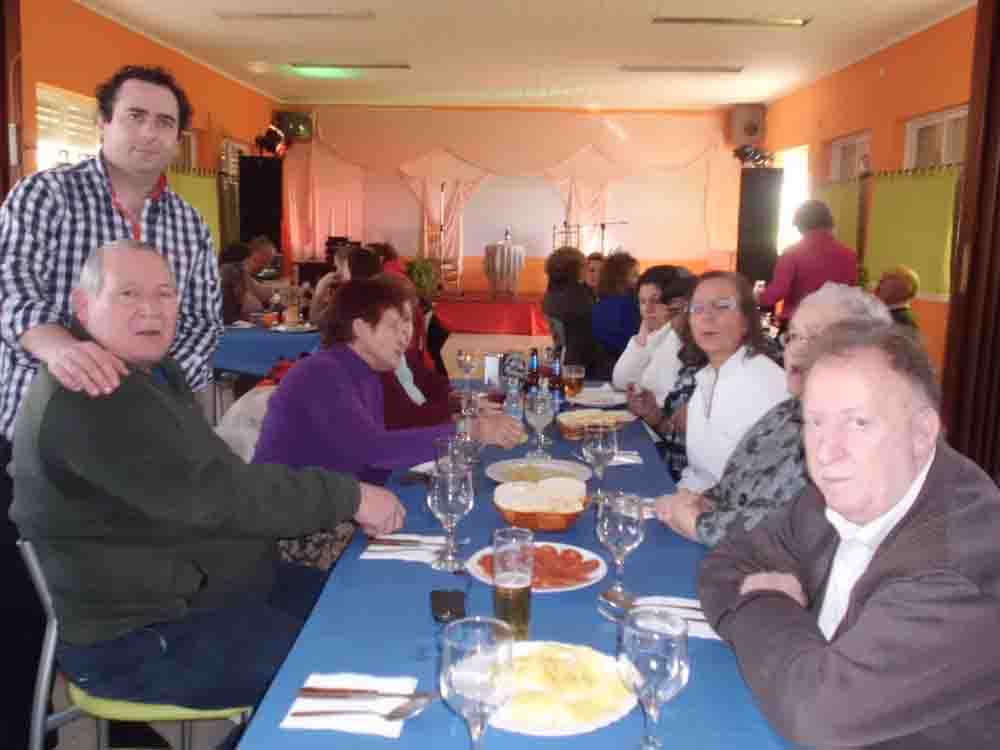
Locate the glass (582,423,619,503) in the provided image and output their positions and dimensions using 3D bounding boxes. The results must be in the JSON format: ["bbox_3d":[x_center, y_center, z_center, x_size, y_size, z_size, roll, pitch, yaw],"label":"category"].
[{"bbox_3d":[0.224,0.188,2.097,0.077,0.174,0.077,1,9,0],"label":"glass"}]

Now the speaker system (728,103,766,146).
[{"bbox_3d":[3.128,-3.153,12.000,0.450,0.540,0.380,3,10,13],"label":"speaker system"}]

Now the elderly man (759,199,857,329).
[{"bbox_3d":[1.724,-0.215,5.327,0.530,1.520,0.400,-4,10,-27],"label":"elderly man"}]

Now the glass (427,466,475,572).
[{"bbox_3d":[-0.090,0.261,1.734,0.084,0.174,0.084,1,10,0],"label":"glass"}]

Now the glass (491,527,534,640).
[{"bbox_3d":[0.020,0.306,1.389,0.062,0.162,0.062,1,9,0],"label":"glass"}]

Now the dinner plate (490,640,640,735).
[{"bbox_3d":[0.062,0.404,1.221,0.250,0.028,0.250,1,9,0],"label":"dinner plate"}]

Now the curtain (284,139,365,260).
[{"bbox_3d":[-2.361,-2.197,12.825,1.080,1.980,0.180,1,9,0],"label":"curtain"}]

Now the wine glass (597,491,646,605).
[{"bbox_3d":[0.201,0.289,1.599,0.081,0.172,0.081,1,10,0],"label":"wine glass"}]

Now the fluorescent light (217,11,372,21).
[{"bbox_3d":[-1.557,-2.751,7.295,1.220,0.070,0.130,1,9,0],"label":"fluorescent light"}]

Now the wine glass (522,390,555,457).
[{"bbox_3d":[0.102,0.131,2.542,0.084,0.170,0.084,1,10,0],"label":"wine glass"}]

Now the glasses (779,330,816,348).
[{"bbox_3d":[0.630,-0.066,1.880,0.137,0.042,0.137,-4,10,-24],"label":"glasses"}]

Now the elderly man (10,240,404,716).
[{"bbox_3d":[-0.581,0.386,1.949,0.790,1.300,0.530,2,9,10],"label":"elderly man"}]

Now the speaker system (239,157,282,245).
[{"bbox_3d":[-2.607,-1.807,10.508,0.460,1.150,0.450,-1,10,-11],"label":"speaker system"}]

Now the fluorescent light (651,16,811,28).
[{"bbox_3d":[1.784,-2.720,7.344,1.220,0.070,0.130,1,9,0],"label":"fluorescent light"}]

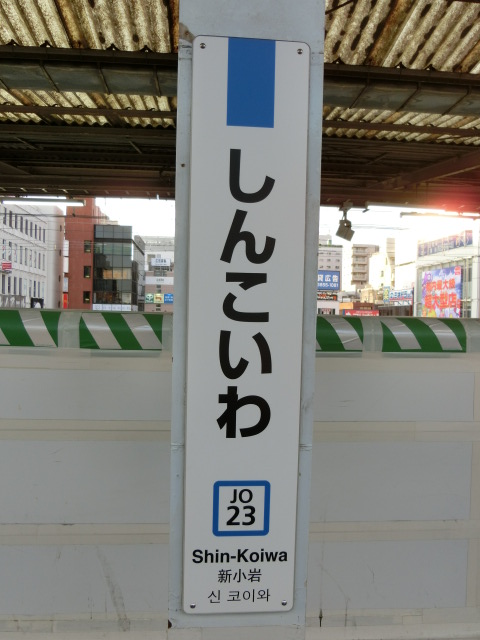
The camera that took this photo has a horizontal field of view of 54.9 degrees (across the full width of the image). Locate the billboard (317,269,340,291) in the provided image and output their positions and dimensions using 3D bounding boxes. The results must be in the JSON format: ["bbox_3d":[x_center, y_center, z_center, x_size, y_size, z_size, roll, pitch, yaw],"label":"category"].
[{"bbox_3d":[18.405,-8.402,98.246,5.995,4.190,0.500,1,1,-10],"label":"billboard"}]

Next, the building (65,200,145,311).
[{"bbox_3d":[-20.323,-6.125,71.872,9.098,21.326,16.000,1,1,-6],"label":"building"}]

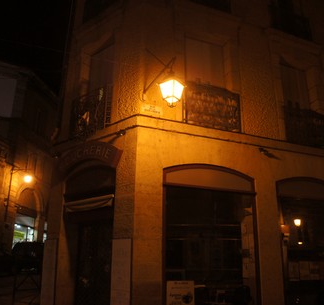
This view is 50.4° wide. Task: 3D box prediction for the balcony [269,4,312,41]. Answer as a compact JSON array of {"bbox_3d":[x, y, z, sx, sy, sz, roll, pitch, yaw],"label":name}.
[{"bbox_3d":[4.017,-4.057,10.968,1.706,0.828,0.223,8,-18,-23],"label":"balcony"}]

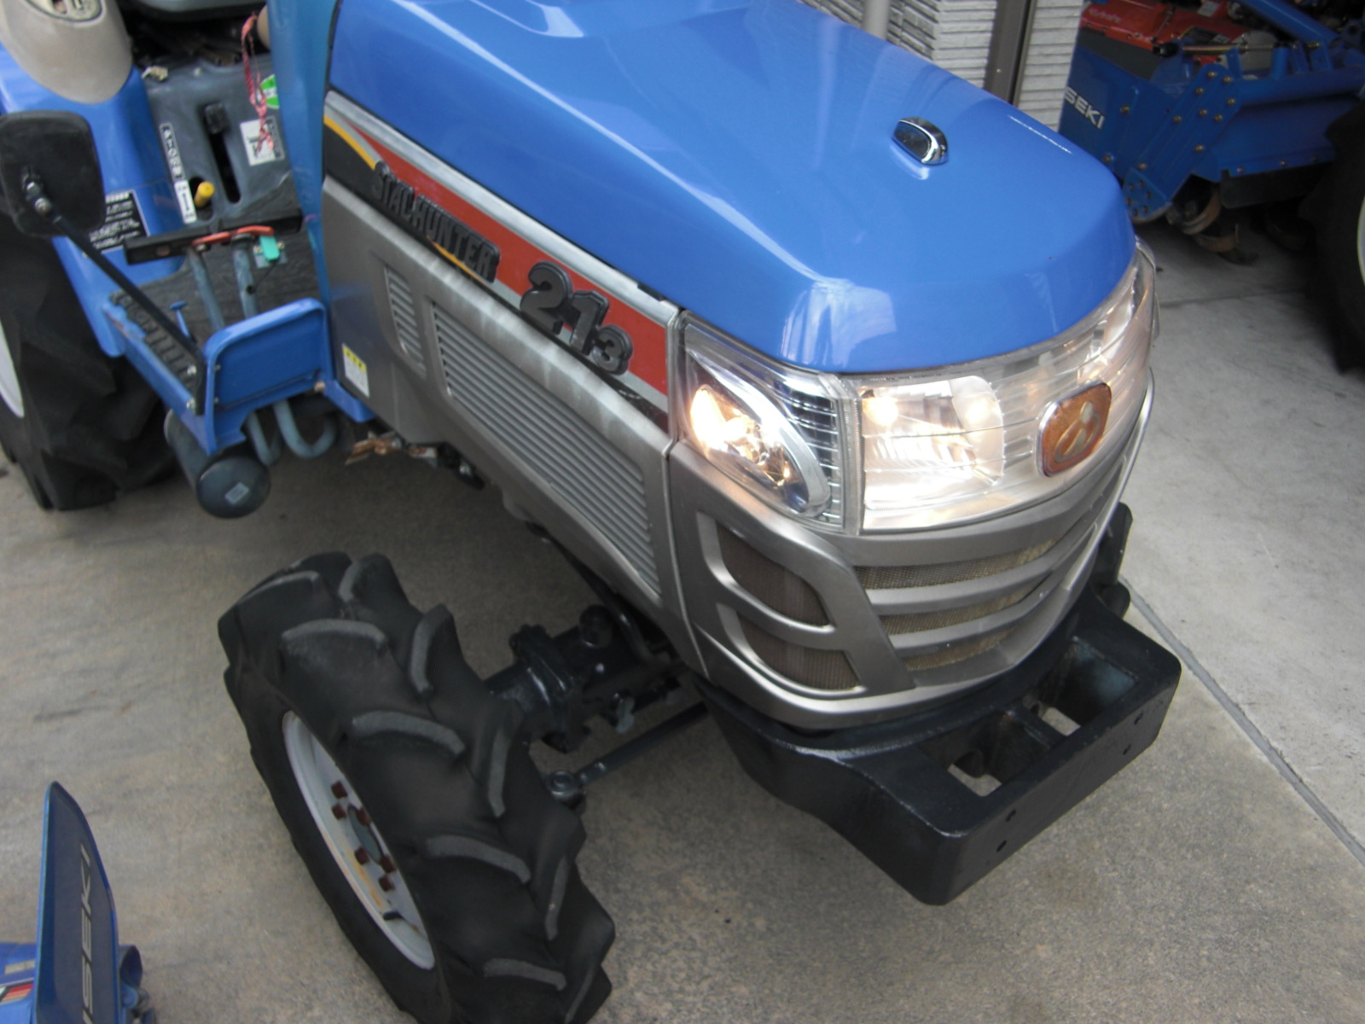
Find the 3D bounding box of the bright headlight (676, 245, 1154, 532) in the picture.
[{"bbox_3d":[0.271,-0.142,1.212,0.498,0.167,0.247,-27,46,-29],"label":"bright headlight"}]

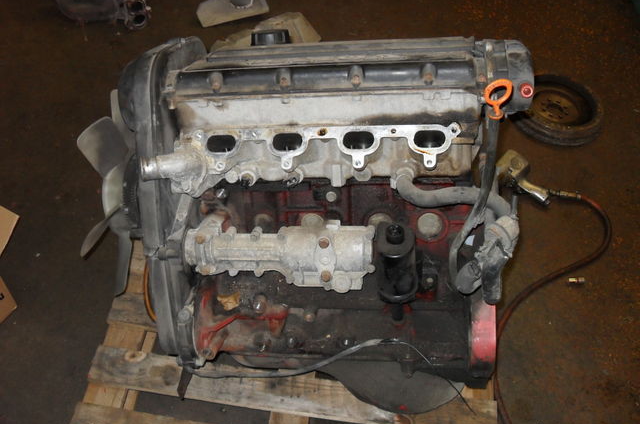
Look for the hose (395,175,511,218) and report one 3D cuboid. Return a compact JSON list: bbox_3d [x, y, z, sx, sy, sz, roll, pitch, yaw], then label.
[{"bbox_3d":[0.202,-0.024,0.985,0.178,0.064,0.060,0,20,11],"label":"hose"}]

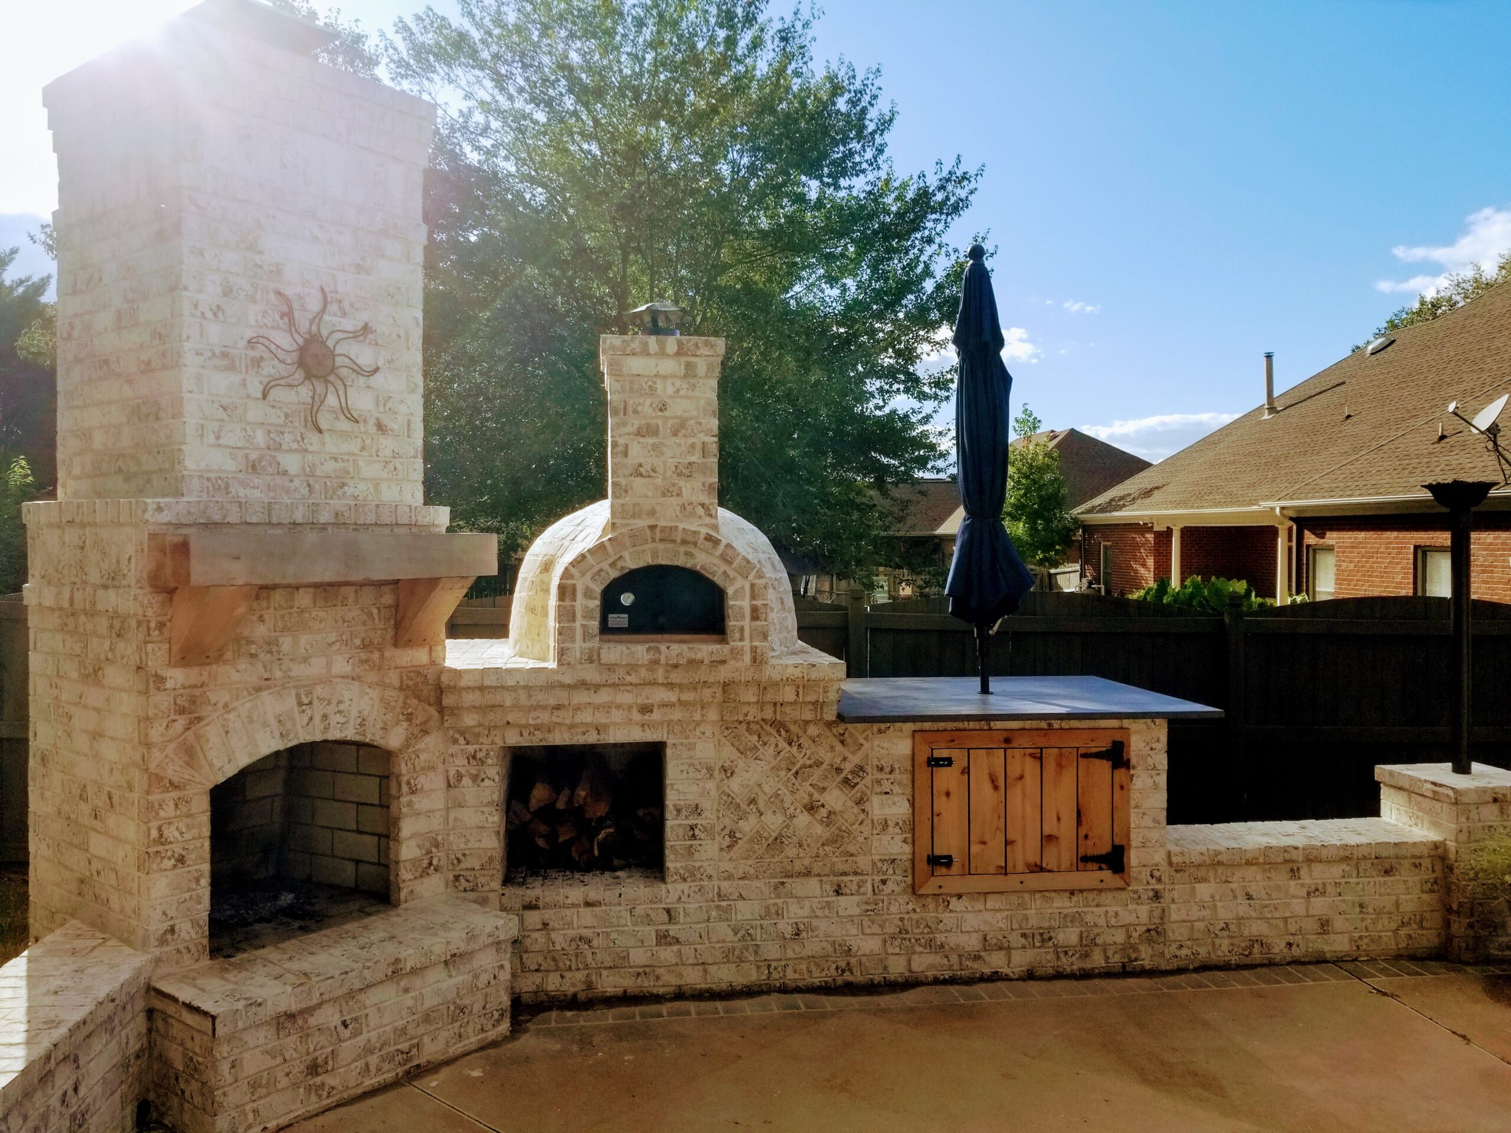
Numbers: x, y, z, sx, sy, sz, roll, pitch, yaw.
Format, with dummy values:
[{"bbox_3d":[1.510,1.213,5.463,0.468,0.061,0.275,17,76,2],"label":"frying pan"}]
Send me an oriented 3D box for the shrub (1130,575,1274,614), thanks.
[{"bbox_3d":[8.858,0.976,22.500,2.200,1.550,2.200,0,1,-8],"label":"shrub"}]

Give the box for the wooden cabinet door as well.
[{"bbox_3d":[1.057,0.977,4.504,0.900,0.645,0.050,0,1,-8],"label":"wooden cabinet door"}]

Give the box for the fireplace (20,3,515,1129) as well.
[{"bbox_3d":[-1.669,-0.095,3.908,1.320,3.530,1.190,1,1,36],"label":"fireplace"}]

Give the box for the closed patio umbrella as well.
[{"bbox_3d":[1.025,-0.430,5.015,0.390,1.970,0.370,-1,1,-8],"label":"closed patio umbrella"}]

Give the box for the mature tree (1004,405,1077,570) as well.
[{"bbox_3d":[5.994,-0.843,25.000,2.200,5.400,2.200,0,1,-8],"label":"mature tree"}]

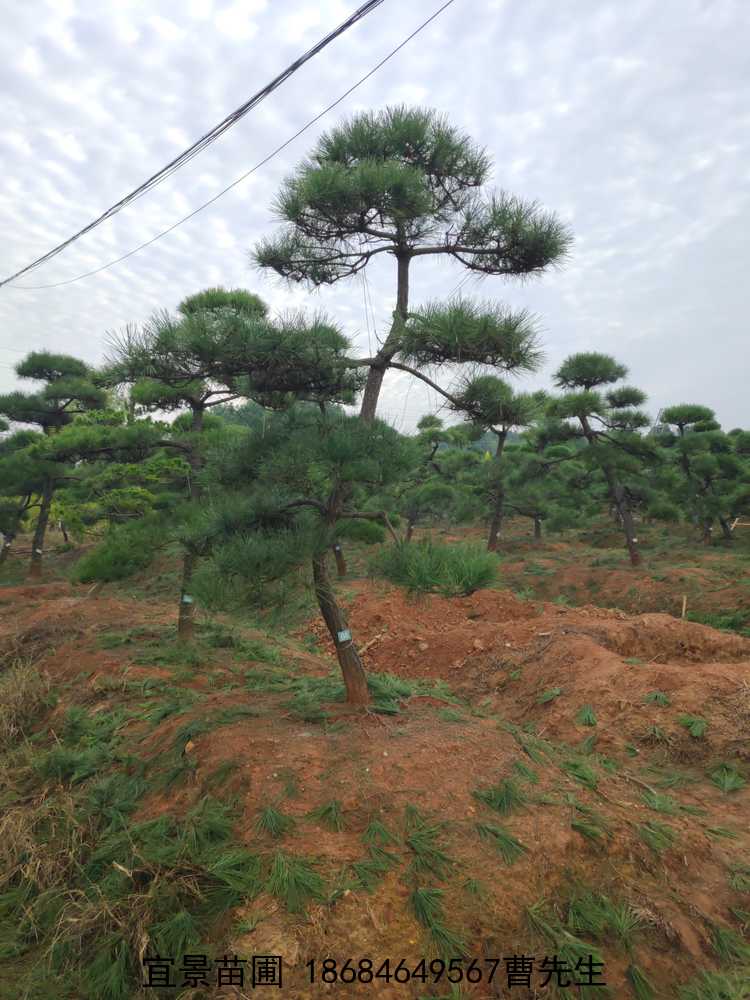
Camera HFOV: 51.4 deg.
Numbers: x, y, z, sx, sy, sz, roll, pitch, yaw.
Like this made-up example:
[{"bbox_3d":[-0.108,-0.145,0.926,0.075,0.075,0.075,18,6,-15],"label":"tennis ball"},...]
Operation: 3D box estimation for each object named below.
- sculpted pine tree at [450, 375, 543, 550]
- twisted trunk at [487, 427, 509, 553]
[{"bbox_3d":[2.118,-0.654,13.600,1.556,2.977,1.500,0,1,0],"label":"sculpted pine tree"},{"bbox_3d":[2.136,-0.148,13.600,0.384,2.127,0.300,0,1,0],"label":"twisted trunk"}]

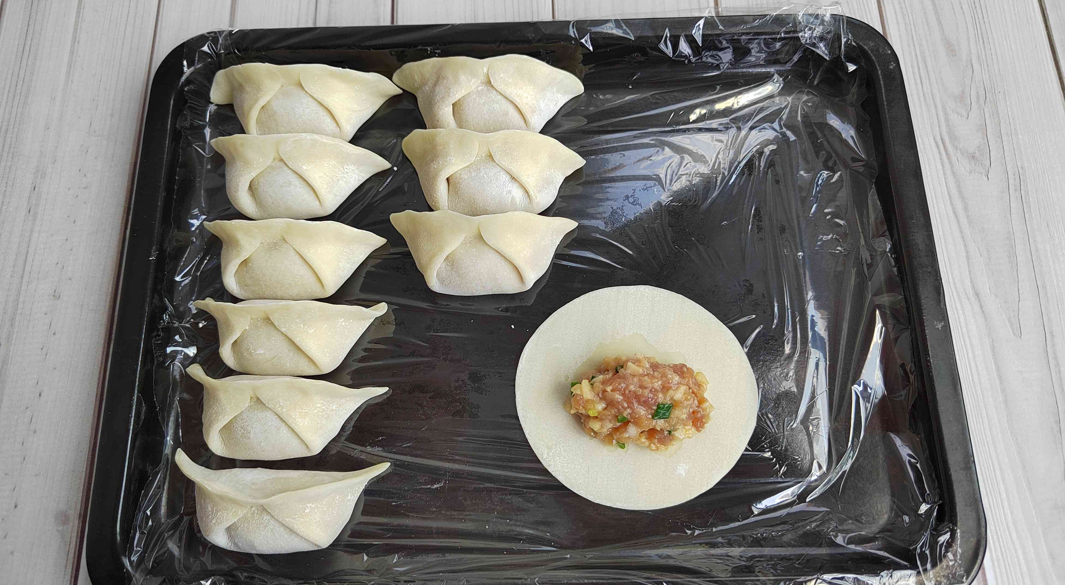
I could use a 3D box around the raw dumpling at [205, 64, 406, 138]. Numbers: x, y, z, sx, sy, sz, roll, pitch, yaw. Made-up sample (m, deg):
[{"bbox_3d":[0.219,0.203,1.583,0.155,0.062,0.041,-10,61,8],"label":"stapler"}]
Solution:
[{"bbox_3d":[-0.109,-0.099,0.349,0.090,0.033,0.037,0,74,0],"label":"raw dumpling"}]

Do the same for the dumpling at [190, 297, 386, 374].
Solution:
[{"bbox_3d":[-0.105,0.017,0.317,0.084,0.033,0.036,0,74,0],"label":"dumpling"}]

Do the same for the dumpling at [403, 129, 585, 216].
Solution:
[{"bbox_3d":[-0.018,-0.059,0.338,0.086,0.033,0.037,1,74,1],"label":"dumpling"}]

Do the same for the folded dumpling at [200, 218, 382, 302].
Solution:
[{"bbox_3d":[-0.106,-0.018,0.327,0.082,0.033,0.036,2,74,1],"label":"folded dumpling"}]

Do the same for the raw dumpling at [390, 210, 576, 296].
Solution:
[{"bbox_3d":[-0.022,-0.020,0.327,0.085,0.033,0.036,0,74,0],"label":"raw dumpling"}]

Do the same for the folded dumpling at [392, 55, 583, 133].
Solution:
[{"bbox_3d":[-0.021,-0.101,0.350,0.092,0.033,0.037,0,74,0],"label":"folded dumpling"}]

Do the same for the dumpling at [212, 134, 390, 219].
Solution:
[{"bbox_3d":[-0.107,-0.058,0.338,0.083,0.033,0.037,2,74,1],"label":"dumpling"}]

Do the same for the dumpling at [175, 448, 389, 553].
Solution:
[{"bbox_3d":[-0.102,0.089,0.296,0.087,0.033,0.040,1,74,1],"label":"dumpling"}]

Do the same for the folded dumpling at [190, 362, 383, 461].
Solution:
[{"bbox_3d":[-0.103,0.053,0.306,0.085,0.033,0.037,2,74,1],"label":"folded dumpling"}]

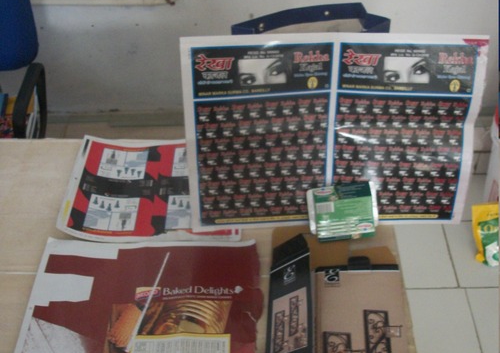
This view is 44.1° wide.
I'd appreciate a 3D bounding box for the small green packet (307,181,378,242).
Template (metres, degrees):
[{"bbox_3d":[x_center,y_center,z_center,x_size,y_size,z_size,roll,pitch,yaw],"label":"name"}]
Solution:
[{"bbox_3d":[0.176,0.067,1.161,0.122,0.104,0.022,-6,8,-7],"label":"small green packet"}]

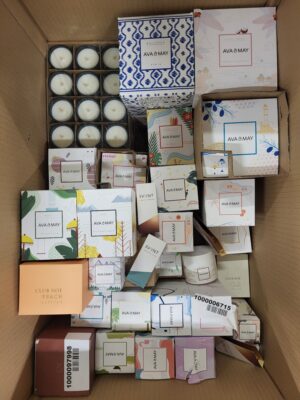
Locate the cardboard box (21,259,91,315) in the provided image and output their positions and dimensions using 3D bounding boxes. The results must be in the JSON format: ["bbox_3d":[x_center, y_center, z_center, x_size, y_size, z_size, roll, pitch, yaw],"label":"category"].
[{"bbox_3d":[-0.138,0.125,0.458,0.088,0.076,0.069,0,90,1],"label":"cardboard box"}]

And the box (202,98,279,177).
[{"bbox_3d":[0.143,-0.096,0.531,0.119,0.125,0.119,-2,90,1],"label":"box"}]

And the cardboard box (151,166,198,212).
[{"bbox_3d":[0.045,-0.020,0.566,0.079,0.098,0.079,-4,90,1],"label":"cardboard box"}]

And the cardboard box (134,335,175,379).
[{"bbox_3d":[0.009,0.265,0.531,0.066,0.066,0.068,0,90,1],"label":"cardboard box"}]

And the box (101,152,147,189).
[{"bbox_3d":[-0.047,-0.043,0.596,0.081,0.092,0.081,1,90,1],"label":"box"}]

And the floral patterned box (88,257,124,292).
[{"bbox_3d":[-0.071,0.118,0.511,0.051,0.062,0.051,0,90,1],"label":"floral patterned box"}]

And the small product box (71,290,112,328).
[{"bbox_3d":[-0.095,0.176,0.525,0.066,0.066,0.067,1,90,1],"label":"small product box"}]

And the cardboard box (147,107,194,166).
[{"bbox_3d":[0.039,-0.111,0.573,0.081,0.081,0.100,-3,90,1],"label":"cardboard box"}]

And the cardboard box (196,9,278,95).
[{"bbox_3d":[0.126,-0.217,0.504,0.119,0.137,0.121,-1,90,1],"label":"cardboard box"}]

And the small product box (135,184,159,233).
[{"bbox_3d":[-0.003,0.014,0.484,0.031,0.020,0.079,-4,90,1],"label":"small product box"}]

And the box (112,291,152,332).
[{"bbox_3d":[-0.030,0.184,0.531,0.065,0.073,0.066,0,90,1],"label":"box"}]

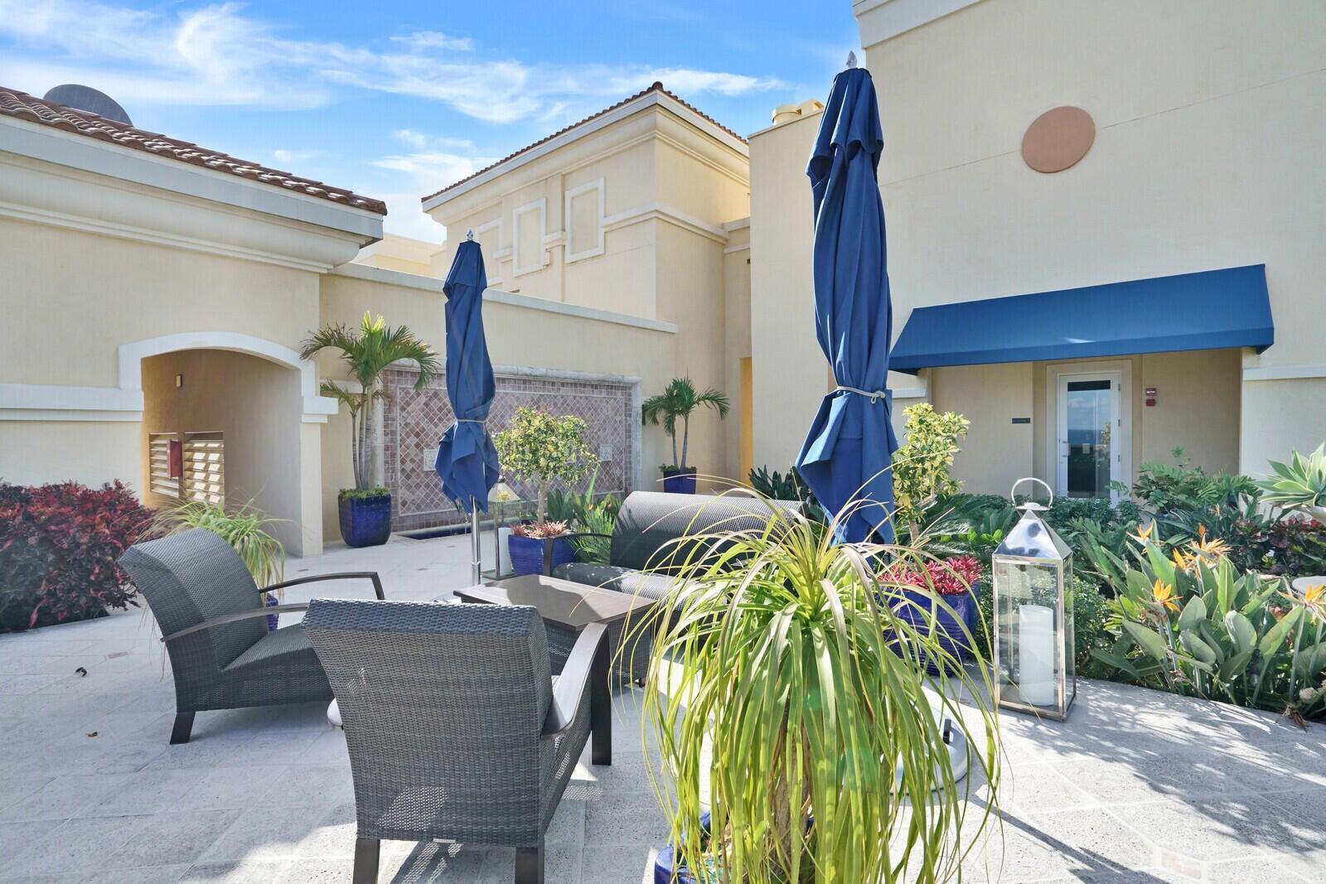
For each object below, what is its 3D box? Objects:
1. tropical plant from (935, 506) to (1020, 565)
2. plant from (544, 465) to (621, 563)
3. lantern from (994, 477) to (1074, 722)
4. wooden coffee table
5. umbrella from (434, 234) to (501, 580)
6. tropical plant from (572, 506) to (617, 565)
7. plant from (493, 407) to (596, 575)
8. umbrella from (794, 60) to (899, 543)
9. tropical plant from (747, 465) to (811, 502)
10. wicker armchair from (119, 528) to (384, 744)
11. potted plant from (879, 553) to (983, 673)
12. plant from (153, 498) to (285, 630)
[{"bbox_3d":[2.520,0.900,4.750,0.840,0.760,0.840,0,1,28],"label":"tropical plant"},{"bbox_3d":[-0.751,0.753,5.581,0.780,1.020,0.750,0,1,0],"label":"plant"},{"bbox_3d":[1.916,0.765,3.030,0.300,1.160,0.300,1,1,44],"label":"lantern"},{"bbox_3d":[-0.632,1.126,3.394,1.030,0.470,0.580,1,1,39],"label":"wooden coffee table"},{"bbox_3d":[-1.500,-0.120,4.550,0.500,2.980,0.500,0,1,-18],"label":"umbrella"},{"bbox_3d":[-0.630,1.000,5.900,0.660,0.700,0.660,0,1,0],"label":"tropical plant"},{"bbox_3d":[-1.069,0.503,5.335,0.920,1.640,0.920,0,1,0],"label":"plant"},{"bbox_3d":[0.865,-0.194,2.596,0.450,2.950,0.450,0,1,0],"label":"umbrella"},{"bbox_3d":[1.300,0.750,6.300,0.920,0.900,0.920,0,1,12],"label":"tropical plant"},{"bbox_3d":[-2.043,0.927,3.014,0.970,0.890,0.760,0,1,-11],"label":"wicker armchair"},{"bbox_3d":[1.665,1.010,3.670,0.550,0.660,0.550,0,1,37],"label":"potted plant"},{"bbox_3d":[-2.866,0.867,3.822,0.720,1.000,0.720,-1,1,-37],"label":"plant"}]

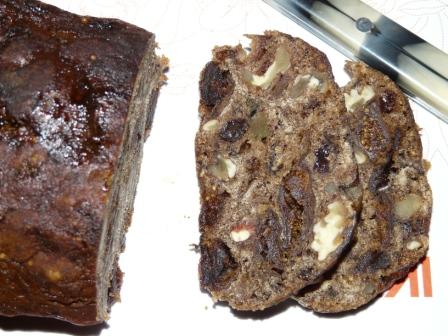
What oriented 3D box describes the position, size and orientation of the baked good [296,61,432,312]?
[{"bbox_3d":[0.060,0.009,0.465,0.064,0.011,0.109,5,85,0],"label":"baked good"}]

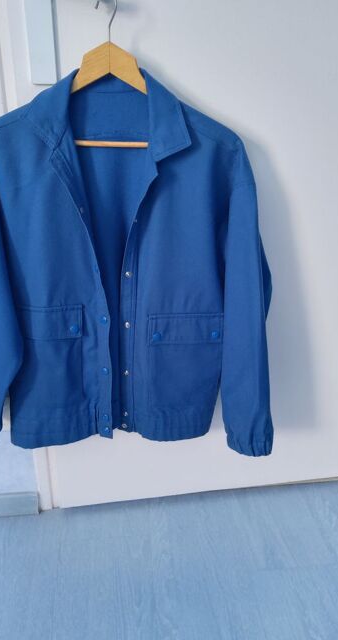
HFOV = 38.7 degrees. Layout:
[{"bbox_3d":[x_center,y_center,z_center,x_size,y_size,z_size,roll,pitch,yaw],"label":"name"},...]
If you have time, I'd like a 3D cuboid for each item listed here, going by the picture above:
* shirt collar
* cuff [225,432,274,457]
[{"bbox_3d":[-0.101,-0.335,0.788,0.267,0.142,0.100,-2,22,-6],"label":"shirt collar"},{"bbox_3d":[0.181,0.273,1.078,0.102,0.052,0.060,-2,22,-6],"label":"cuff"}]

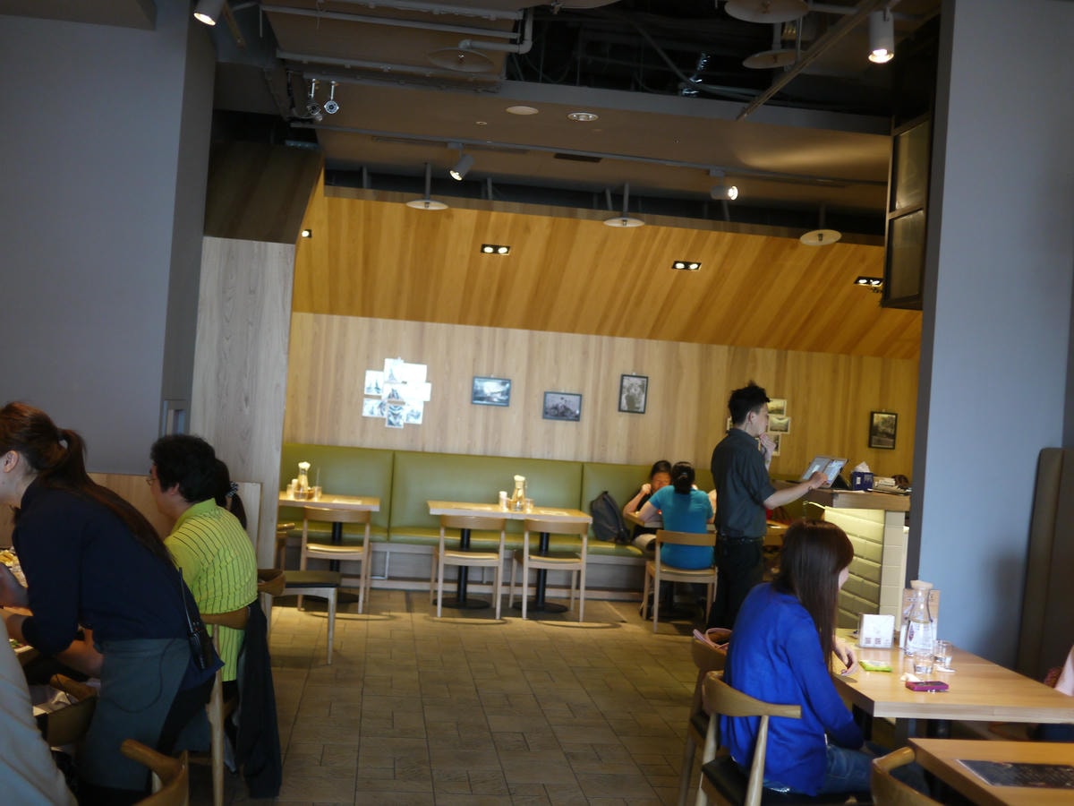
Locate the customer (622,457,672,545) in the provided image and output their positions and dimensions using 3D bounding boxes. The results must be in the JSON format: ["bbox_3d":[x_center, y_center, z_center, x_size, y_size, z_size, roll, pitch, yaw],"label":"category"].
[{"bbox_3d":[0.997,1.072,10.290,0.580,1.200,0.720,4,-1,-9],"label":"customer"}]

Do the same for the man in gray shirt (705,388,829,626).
[{"bbox_3d":[1.580,0.792,8.699,0.700,1.800,0.520,4,-1,-21],"label":"man in gray shirt"}]

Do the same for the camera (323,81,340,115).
[{"bbox_3d":[-1.122,-1.660,6.781,0.090,0.170,0.150,4,-1,-10],"label":"camera"}]

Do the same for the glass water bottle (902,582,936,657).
[{"bbox_3d":[1.356,0.752,4.371,0.100,0.258,0.100,4,-1,-7],"label":"glass water bottle"}]

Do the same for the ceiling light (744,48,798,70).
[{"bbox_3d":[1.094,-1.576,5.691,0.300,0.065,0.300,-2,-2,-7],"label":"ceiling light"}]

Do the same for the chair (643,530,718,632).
[{"bbox_3d":[1.073,1.310,9.190,0.480,0.710,0.540,4,-1,0],"label":"chair"}]

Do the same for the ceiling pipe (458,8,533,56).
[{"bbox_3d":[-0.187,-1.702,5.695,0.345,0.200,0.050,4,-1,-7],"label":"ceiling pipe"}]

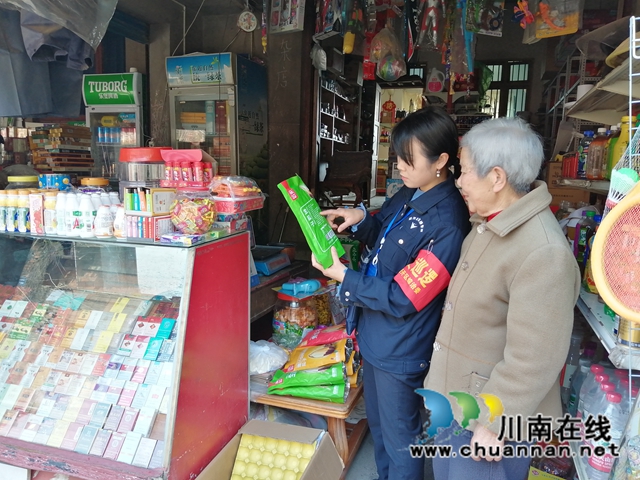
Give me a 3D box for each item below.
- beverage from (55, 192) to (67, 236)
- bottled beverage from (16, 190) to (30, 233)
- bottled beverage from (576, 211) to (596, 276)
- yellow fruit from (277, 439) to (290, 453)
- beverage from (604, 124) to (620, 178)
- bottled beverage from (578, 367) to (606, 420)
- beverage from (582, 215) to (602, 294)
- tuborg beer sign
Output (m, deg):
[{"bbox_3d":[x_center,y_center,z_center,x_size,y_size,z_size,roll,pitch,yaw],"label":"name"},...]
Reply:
[{"bbox_3d":[-0.909,-0.091,1.675,0.050,0.147,0.050,4,10,17],"label":"beverage"},{"bbox_3d":[-1.064,-0.107,1.717,0.043,0.149,0.043,4,9,13],"label":"bottled beverage"},{"bbox_3d":[0.838,0.021,1.491,0.064,0.222,0.064,4,11,18],"label":"bottled beverage"},{"bbox_3d":[-0.140,0.787,1.840,0.050,0.050,0.050,2,9,0],"label":"yellow fruit"},{"bbox_3d":[1.173,-0.344,1.911,0.066,0.217,0.066,4,11,18],"label":"beverage"},{"bbox_3d":[0.824,0.496,1.449,0.064,0.226,0.064,5,9,19],"label":"bottled beverage"},{"bbox_3d":[0.847,0.038,1.465,0.060,0.232,0.060,4,9,13],"label":"beverage"},{"bbox_3d":[-1.607,-1.159,3.719,0.500,0.245,0.100,4,9,16],"label":"tuborg beer sign"}]

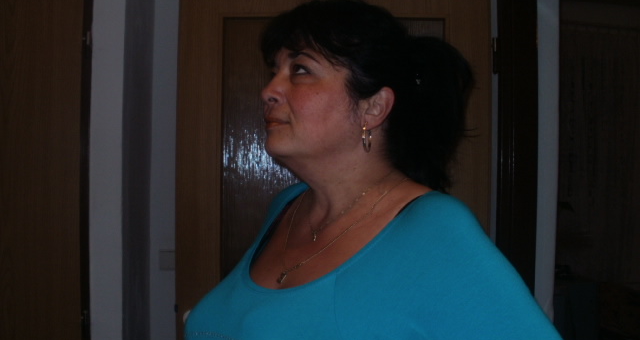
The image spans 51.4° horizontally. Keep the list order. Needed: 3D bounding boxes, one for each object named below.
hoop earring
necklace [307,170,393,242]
[{"bbox_3d":[0.064,-0.043,0.890,0.005,0.041,0.033,1,0,20],"label":"hoop earring"},{"bbox_3d":[0.047,0.047,0.940,0.135,0.105,0.130,0,1,-33],"label":"necklace"}]

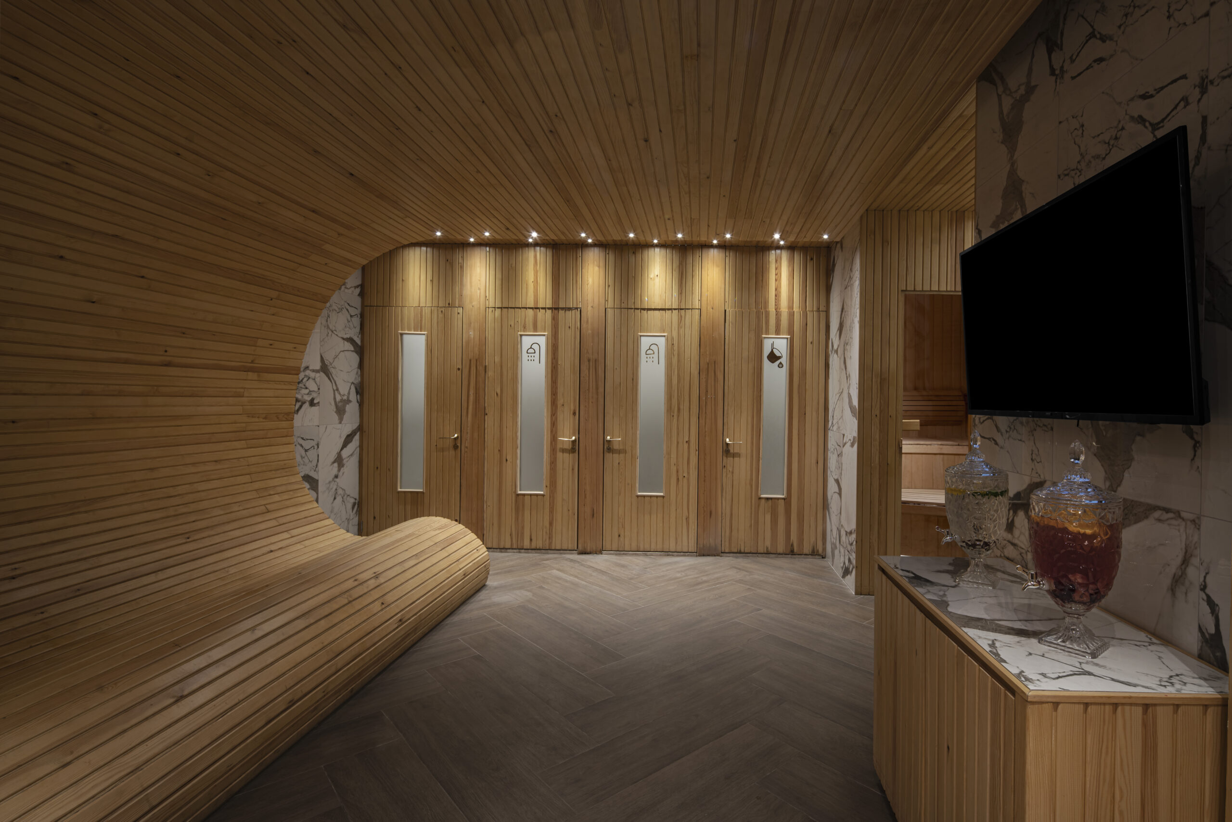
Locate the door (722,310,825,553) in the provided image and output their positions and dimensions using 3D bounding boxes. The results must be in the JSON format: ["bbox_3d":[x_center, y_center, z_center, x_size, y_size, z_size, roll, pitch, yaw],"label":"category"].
[{"bbox_3d":[1.413,0.195,5.222,0.893,2.170,0.050,1,0,2],"label":"door"}]

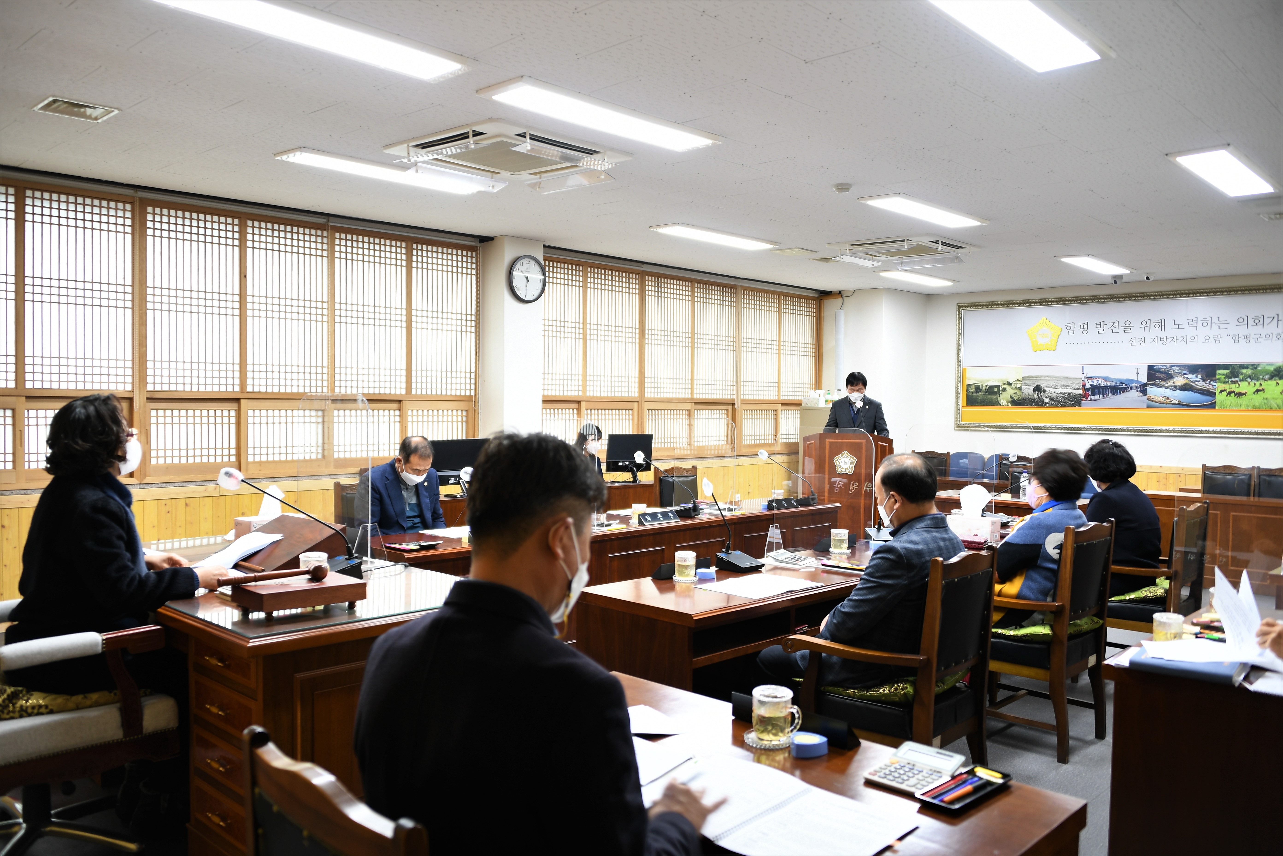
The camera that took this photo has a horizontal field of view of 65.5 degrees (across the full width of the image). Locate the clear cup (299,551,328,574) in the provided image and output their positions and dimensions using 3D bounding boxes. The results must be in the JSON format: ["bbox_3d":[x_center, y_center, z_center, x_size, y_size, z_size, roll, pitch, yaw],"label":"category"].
[{"bbox_3d":[-1.007,0.437,3.071,0.095,0.095,0.090,1,2,0],"label":"clear cup"}]

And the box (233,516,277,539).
[{"bbox_3d":[-1.487,0.407,3.982,0.130,0.095,0.230,2,2,42],"label":"box"}]

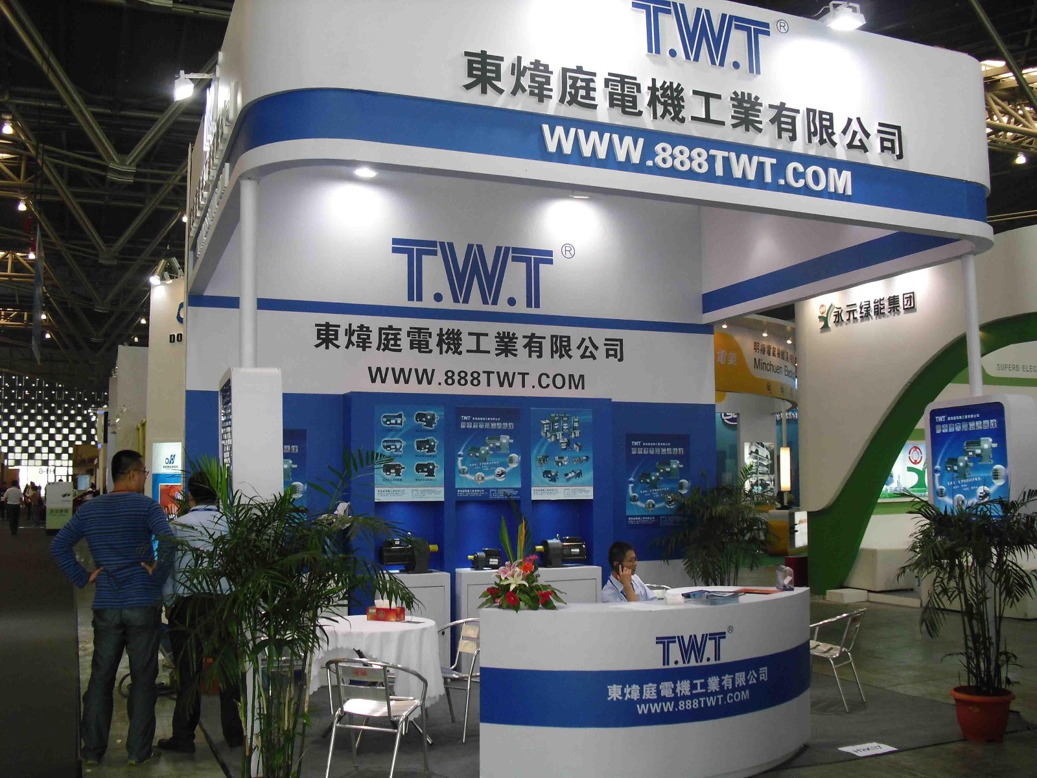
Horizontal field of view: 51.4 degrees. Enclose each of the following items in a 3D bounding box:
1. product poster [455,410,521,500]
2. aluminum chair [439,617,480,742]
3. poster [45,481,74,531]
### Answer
[{"bbox_3d":[-0.251,0.554,9.258,0.594,0.791,0.020,2,-5,-22],"label":"product poster"},{"bbox_3d":[-0.430,1.881,7.000,0.530,0.700,0.530,-5,-7,40],"label":"aluminum chair"},{"bbox_3d":[-15.094,3.853,35.500,0.900,1.620,0.080,2,-6,-23],"label":"poster"}]

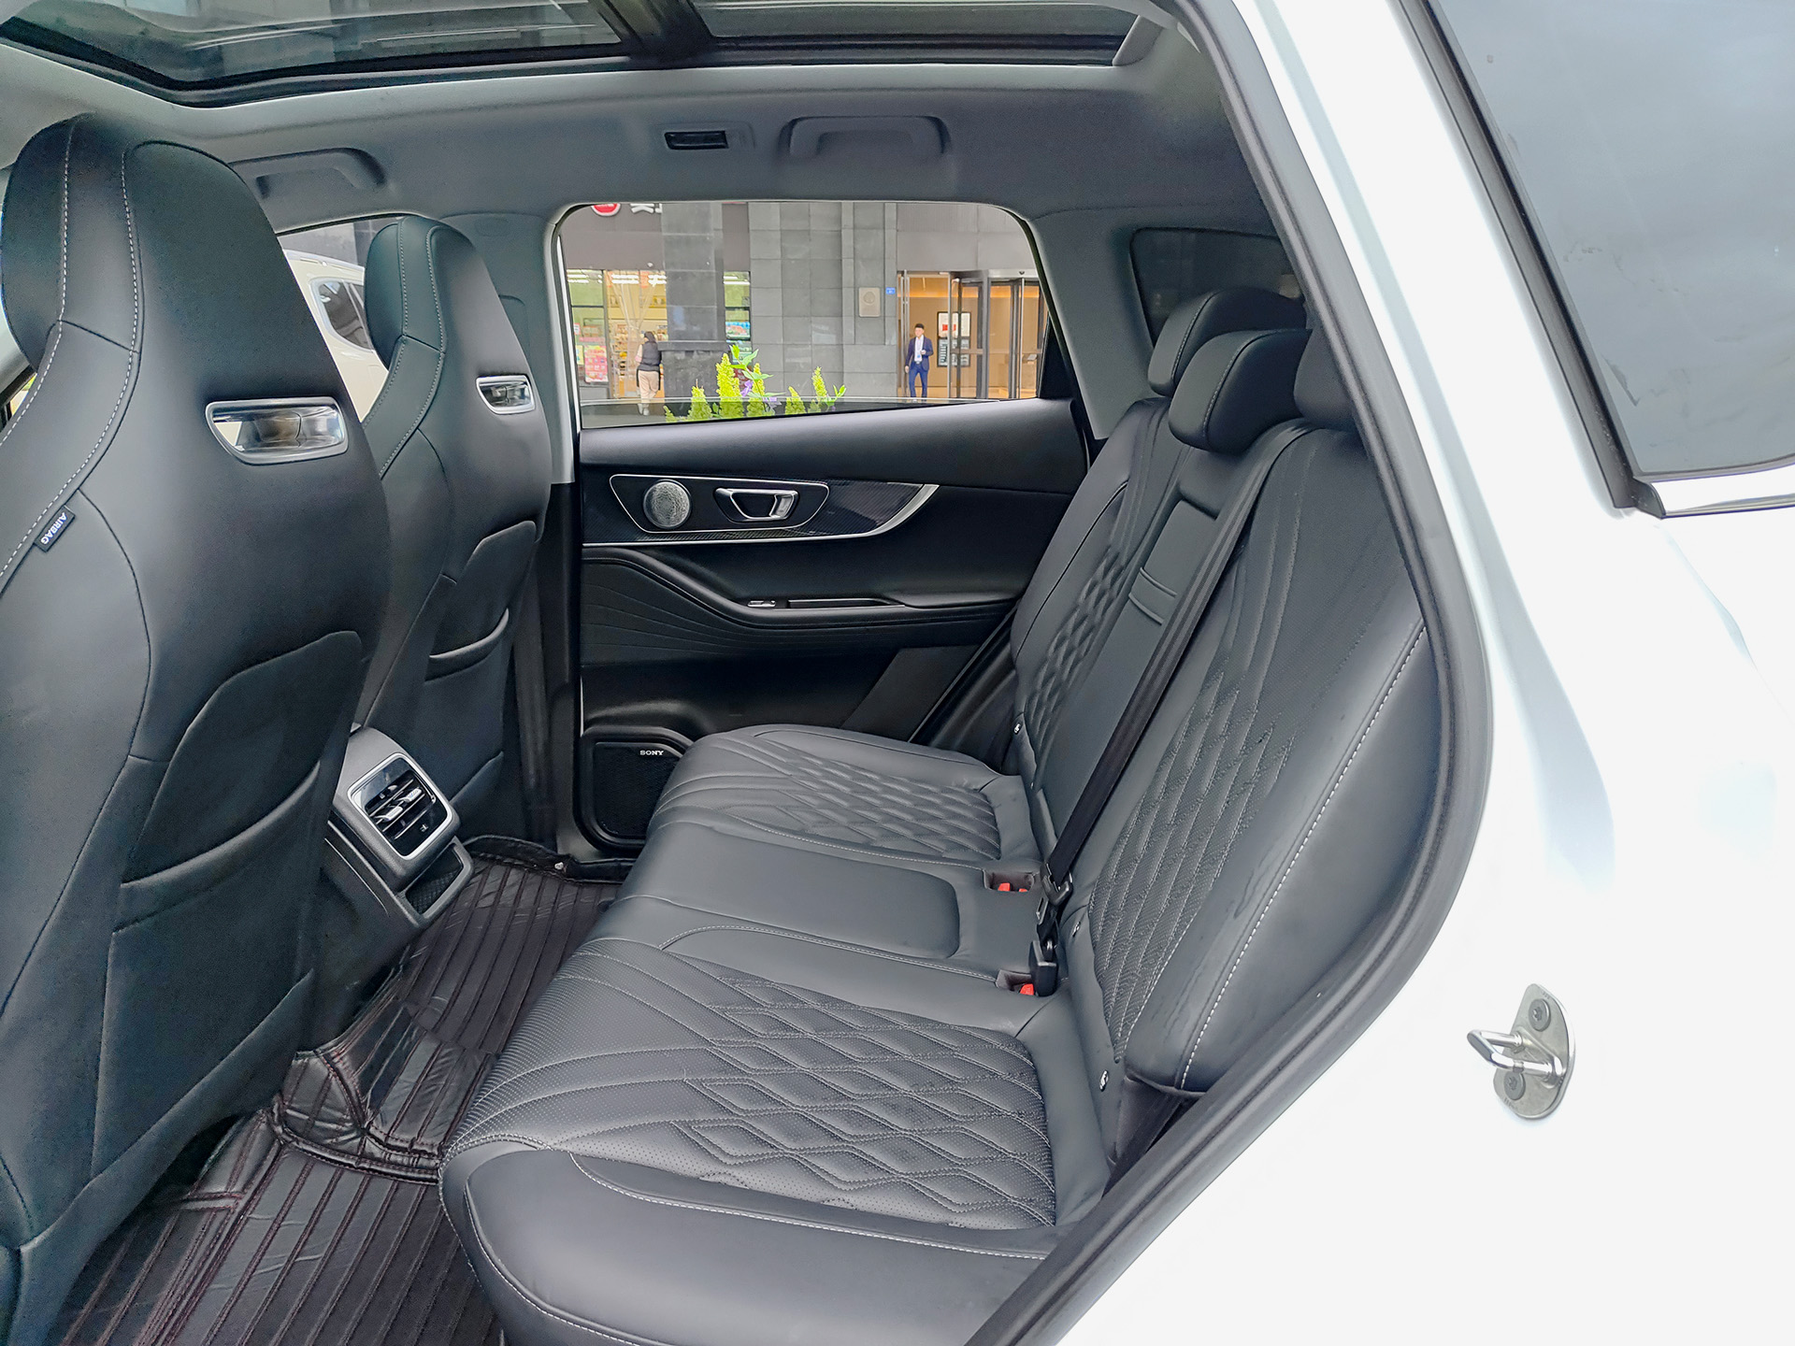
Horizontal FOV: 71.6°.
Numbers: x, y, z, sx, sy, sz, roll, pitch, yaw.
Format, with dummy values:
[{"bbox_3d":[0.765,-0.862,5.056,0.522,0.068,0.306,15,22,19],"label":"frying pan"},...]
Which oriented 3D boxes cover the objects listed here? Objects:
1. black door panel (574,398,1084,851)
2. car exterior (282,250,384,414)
[{"bbox_3d":[-0.117,-0.086,2.197,0.870,0.775,0.140,0,15,-1],"label":"black door panel"},{"bbox_3d":[-3.973,-1.661,8.063,1.860,1.730,4.680,-1,15,-4],"label":"car exterior"}]

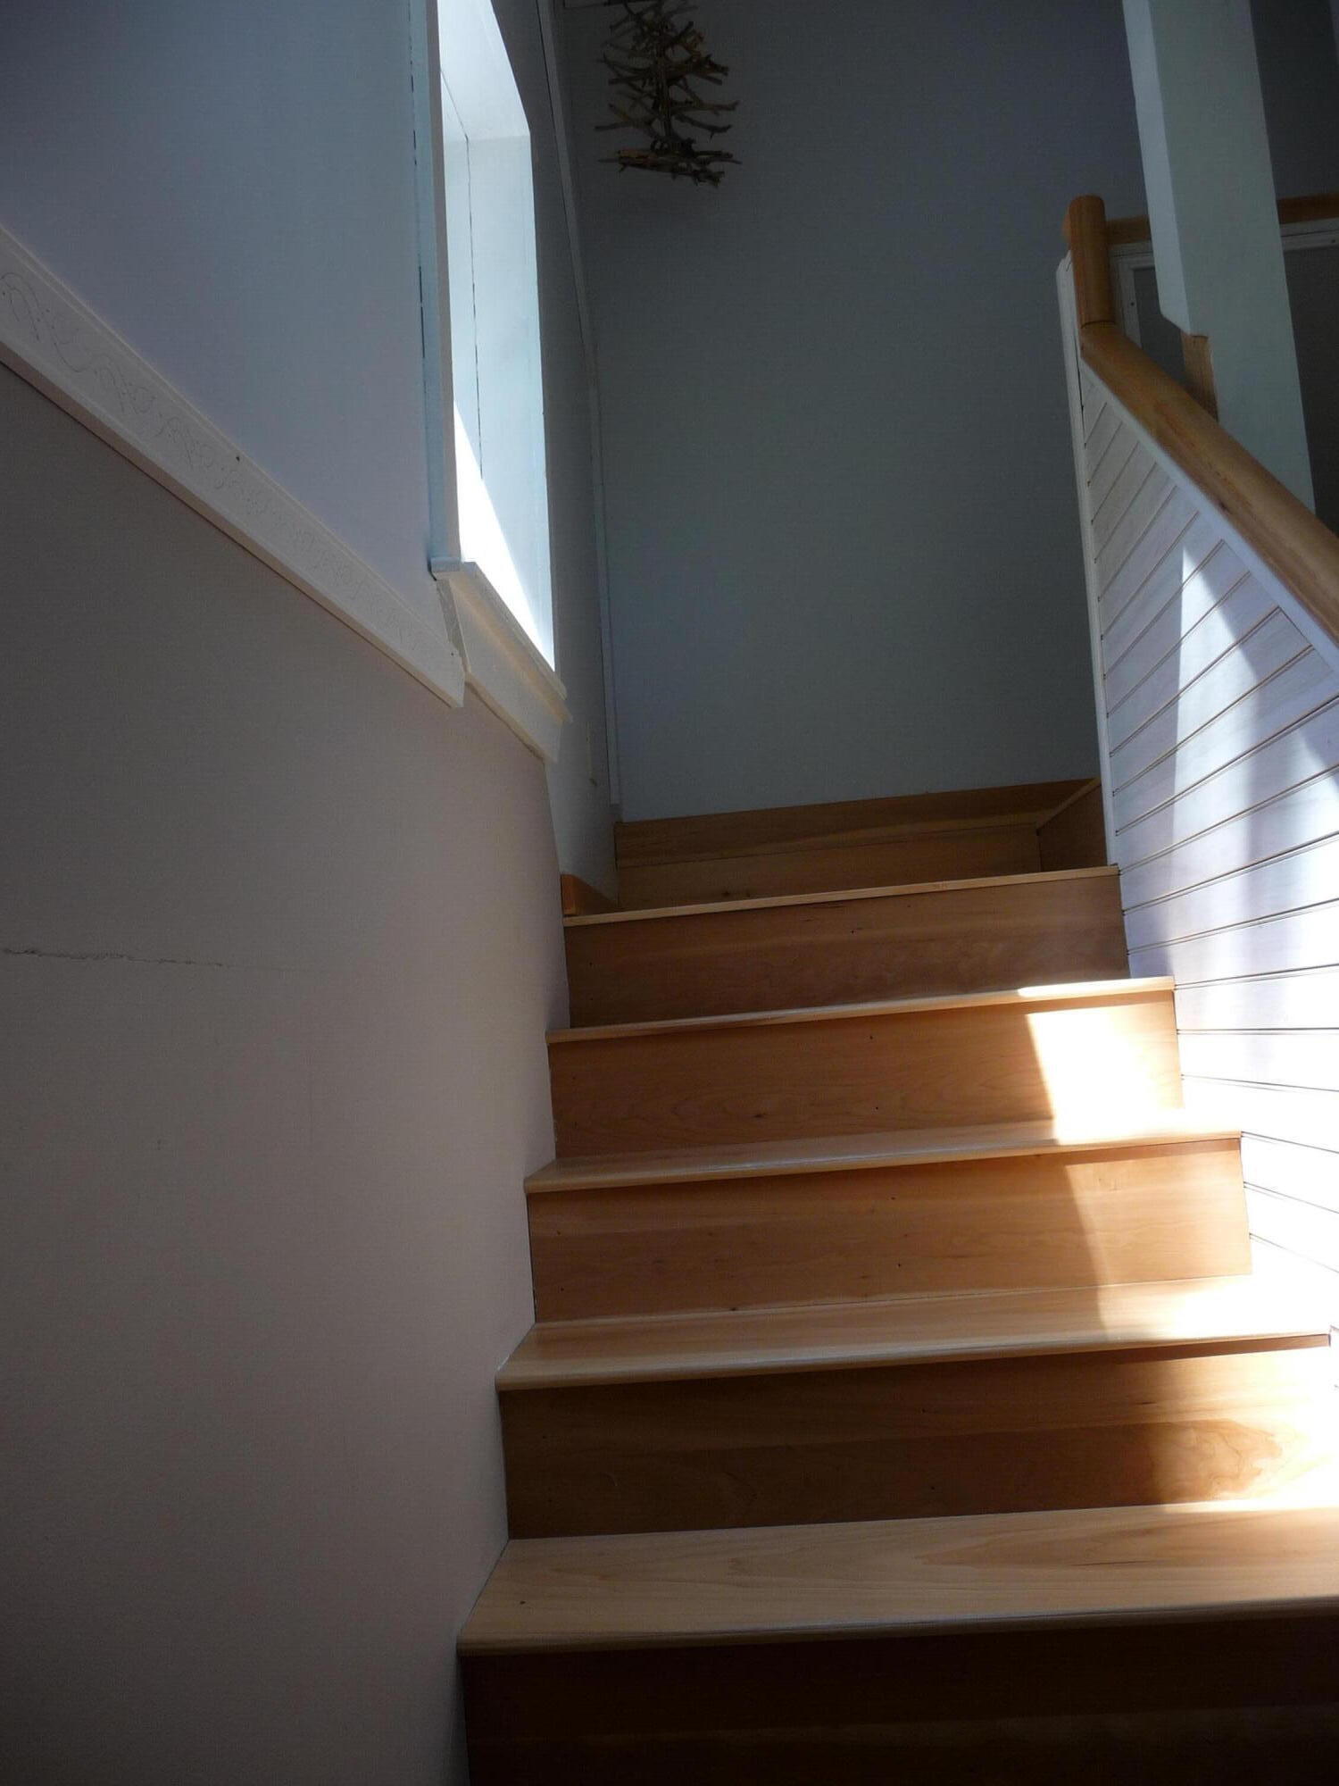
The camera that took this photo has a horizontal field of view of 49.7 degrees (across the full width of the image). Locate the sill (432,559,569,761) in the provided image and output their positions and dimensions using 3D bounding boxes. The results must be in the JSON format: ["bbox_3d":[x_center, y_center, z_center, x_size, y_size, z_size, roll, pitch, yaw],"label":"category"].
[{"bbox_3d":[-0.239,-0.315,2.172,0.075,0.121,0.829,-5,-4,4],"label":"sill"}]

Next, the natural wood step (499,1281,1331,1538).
[{"bbox_3d":[0.290,0.635,1.805,0.960,0.195,0.266,-5,-4,5],"label":"natural wood step"}]

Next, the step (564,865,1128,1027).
[{"bbox_3d":[0.310,0.104,2.619,0.960,0.195,0.266,-5,-4,5],"label":"step"}]

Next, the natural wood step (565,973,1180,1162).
[{"bbox_3d":[0.303,0.281,2.348,0.960,0.195,0.266,-5,-4,5],"label":"natural wood step"}]

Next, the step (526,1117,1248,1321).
[{"bbox_3d":[0.297,0.458,2.077,0.960,0.195,0.266,-5,-4,5],"label":"step"}]

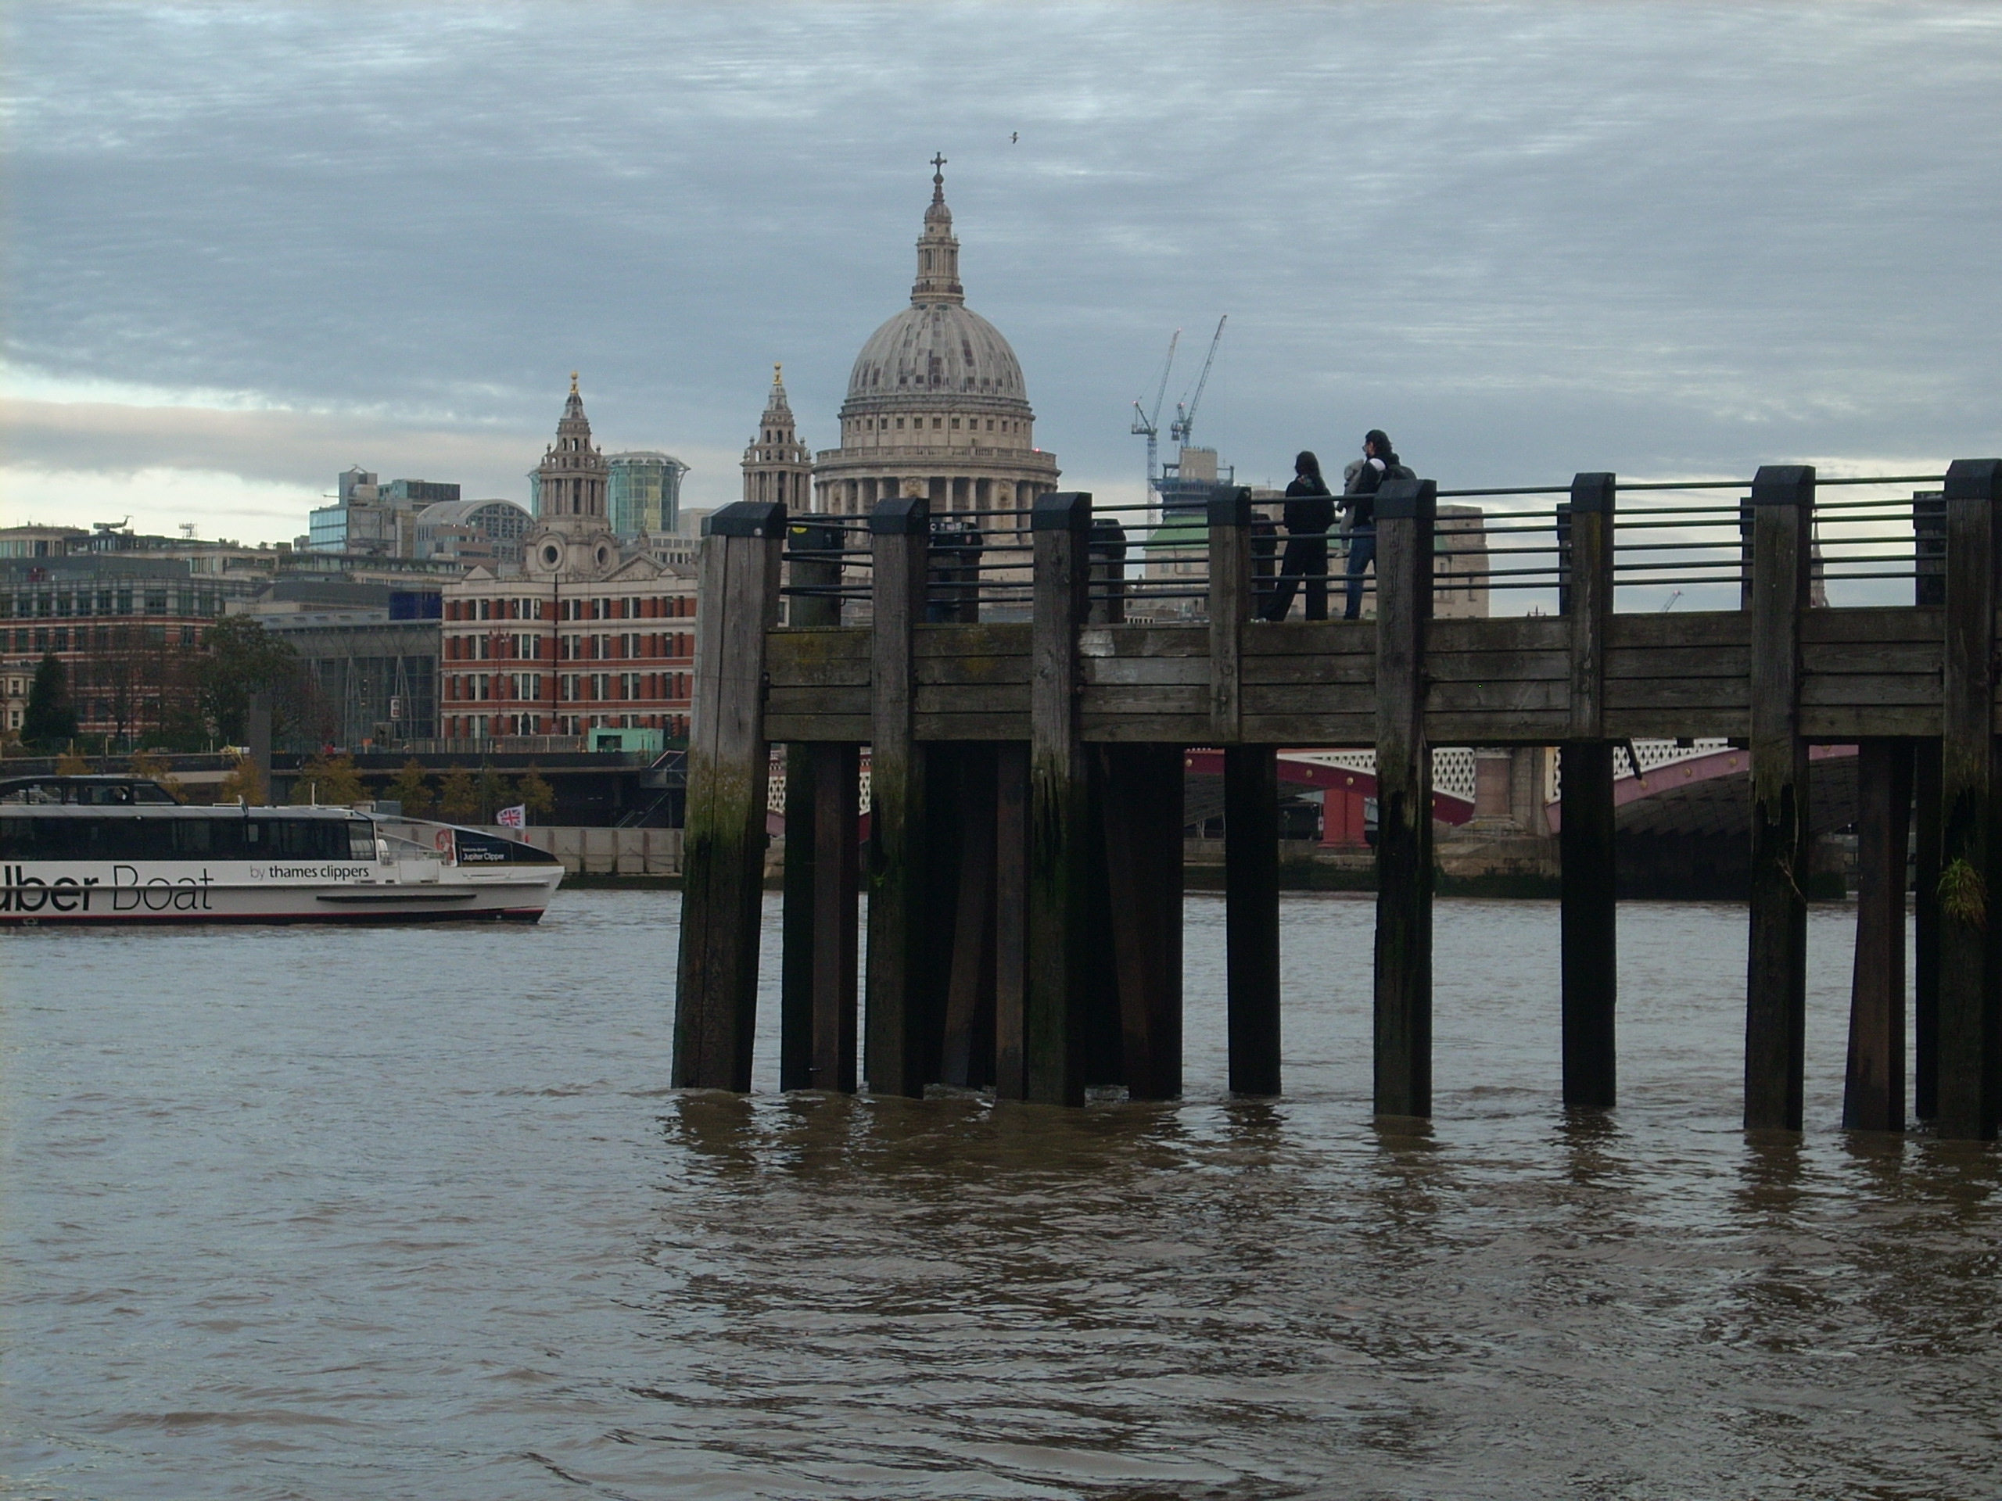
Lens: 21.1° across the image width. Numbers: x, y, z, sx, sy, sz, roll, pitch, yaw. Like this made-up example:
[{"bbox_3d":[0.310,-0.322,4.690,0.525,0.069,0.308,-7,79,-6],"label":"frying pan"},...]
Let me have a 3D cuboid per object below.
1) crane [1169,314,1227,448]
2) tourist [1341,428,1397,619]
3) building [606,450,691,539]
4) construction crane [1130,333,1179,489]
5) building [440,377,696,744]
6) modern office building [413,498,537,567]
[{"bbox_3d":[80.607,-150.659,2200.000,23.000,57.000,5.000,0,-1,-3],"label":"crane"},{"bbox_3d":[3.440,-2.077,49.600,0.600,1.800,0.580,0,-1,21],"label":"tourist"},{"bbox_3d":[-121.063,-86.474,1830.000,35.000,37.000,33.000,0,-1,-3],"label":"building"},{"bbox_3d":[63.014,-137.864,2200.000,20.000,70.000,5.000,0,-1,-3],"label":"construction crane"},{"bbox_3d":[-45.752,-20.068,568.000,26.500,38.500,22.000,0,-1,12],"label":"building"},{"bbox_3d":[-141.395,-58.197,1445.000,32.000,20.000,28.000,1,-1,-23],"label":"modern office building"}]

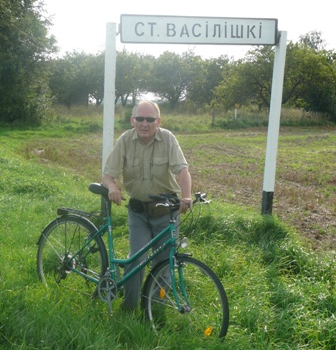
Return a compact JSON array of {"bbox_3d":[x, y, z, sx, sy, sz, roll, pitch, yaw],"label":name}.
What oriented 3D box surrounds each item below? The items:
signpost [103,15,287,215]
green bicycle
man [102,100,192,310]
[{"bbox_3d":[0.300,-0.575,8.300,2.100,2.300,0.160,0,5,-20],"label":"signpost"},{"bbox_3d":[-0.270,0.591,5.141,1.760,1.030,0.580,15,7,38],"label":"green bicycle"},{"bbox_3d":[-0.155,0.255,5.430,0.630,1.610,0.550,2,5,12],"label":"man"}]

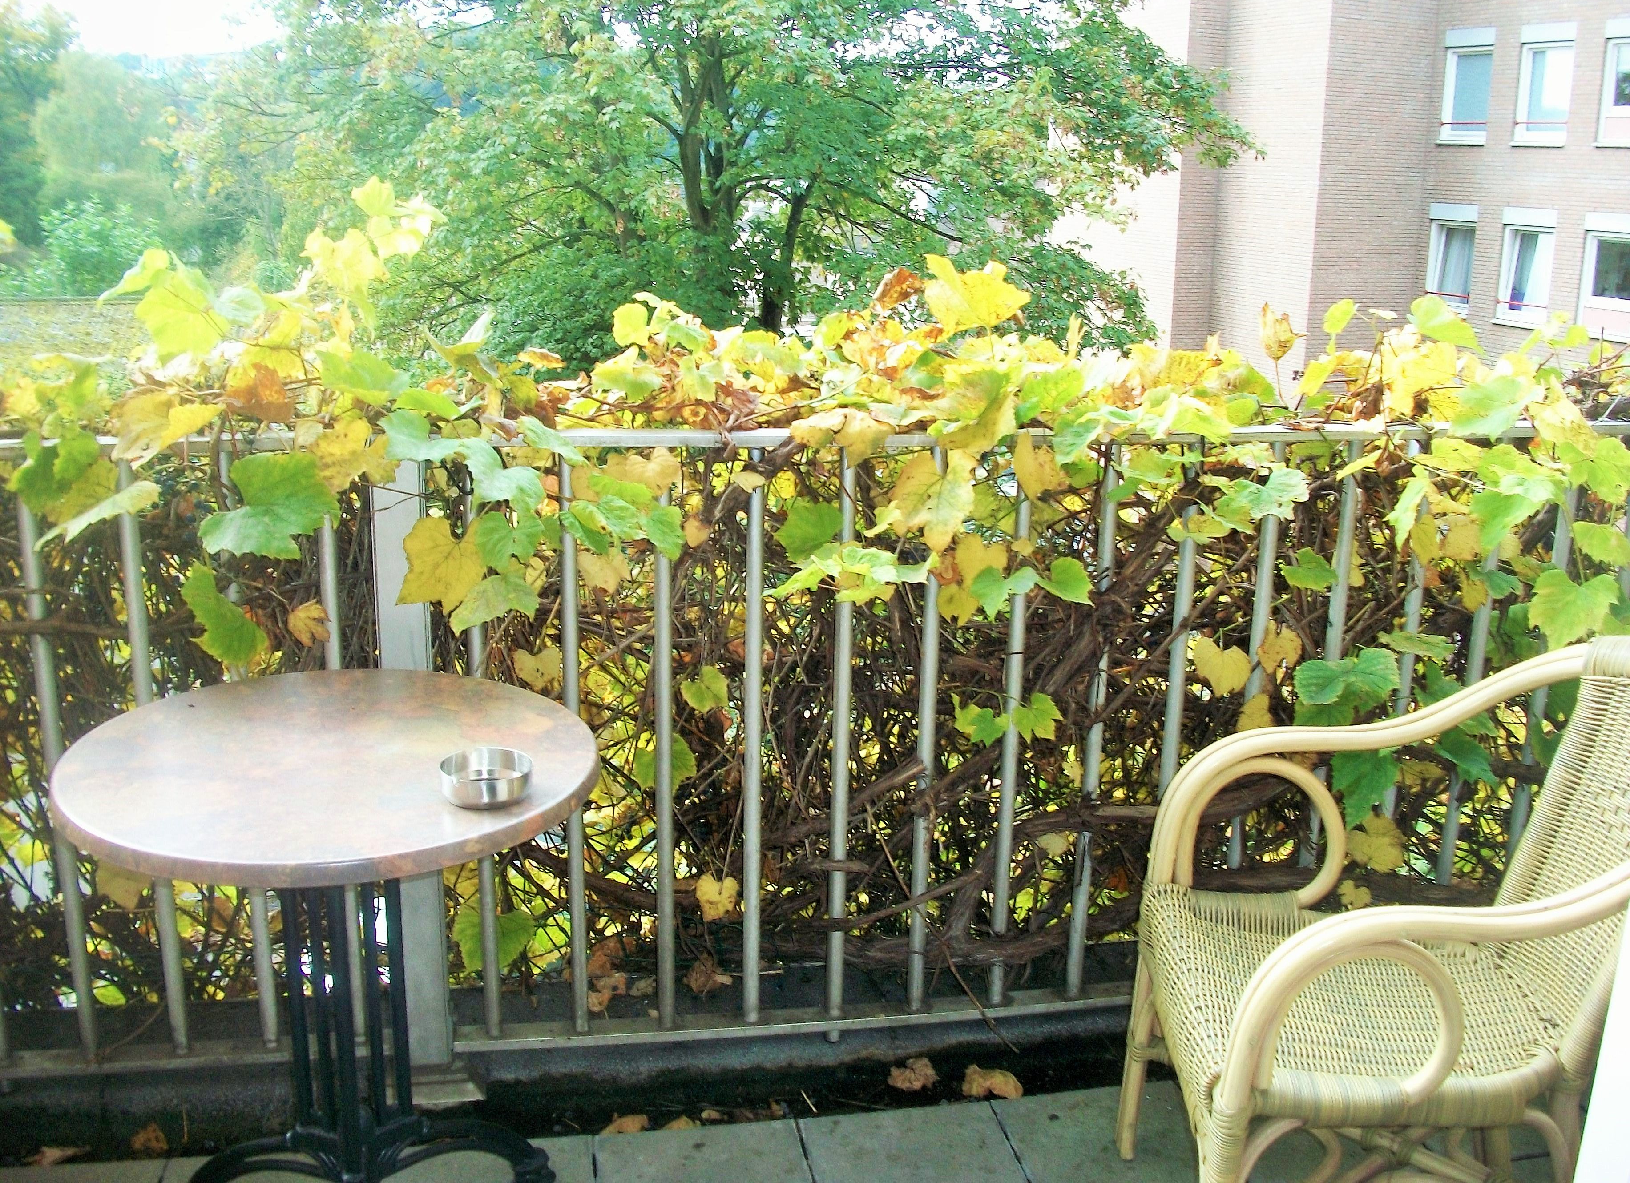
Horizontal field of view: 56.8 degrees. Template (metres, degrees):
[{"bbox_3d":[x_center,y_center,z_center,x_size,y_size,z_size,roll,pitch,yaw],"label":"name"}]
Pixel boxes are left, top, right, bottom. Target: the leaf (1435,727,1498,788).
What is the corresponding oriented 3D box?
[{"bbox_3d":[1.070,0.270,2.477,0.118,0.110,0.045,-1,-4,-10],"label":"leaf"}]

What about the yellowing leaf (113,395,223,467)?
[{"bbox_3d":[-0.849,-0.212,1.980,0.139,0.098,0.065,-1,-4,-10],"label":"yellowing leaf"}]

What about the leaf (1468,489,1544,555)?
[{"bbox_3d":[1.033,-0.105,2.255,0.090,0.086,0.050,7,16,17],"label":"leaf"}]

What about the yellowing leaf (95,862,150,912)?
[{"bbox_3d":[-1.008,0.415,2.195,0.089,0.102,0.020,-4,6,-18],"label":"yellowing leaf"}]

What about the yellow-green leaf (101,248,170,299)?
[{"bbox_3d":[-0.847,-0.396,1.879,0.086,0.062,0.060,-3,16,-15],"label":"yellow-green leaf"}]

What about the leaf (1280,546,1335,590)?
[{"bbox_3d":[0.758,-0.034,2.313,0.093,0.068,0.025,3,-5,-10],"label":"leaf"}]

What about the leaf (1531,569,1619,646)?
[{"bbox_3d":[1.168,0.025,2.317,0.115,0.108,0.050,7,16,19],"label":"leaf"}]

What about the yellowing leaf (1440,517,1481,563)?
[{"bbox_3d":[0.987,-0.079,2.306,0.058,0.073,0.030,6,16,16],"label":"yellowing leaf"}]

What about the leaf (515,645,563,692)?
[{"bbox_3d":[-0.399,0.113,2.180,0.069,0.064,0.020,0,7,-10],"label":"leaf"}]

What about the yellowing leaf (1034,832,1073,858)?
[{"bbox_3d":[0.389,0.415,2.462,0.067,0.044,0.018,-2,5,-10],"label":"yellowing leaf"}]

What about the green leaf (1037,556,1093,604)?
[{"bbox_3d":[0.373,-0.017,2.249,0.088,0.077,0.030,7,-9,19],"label":"green leaf"}]

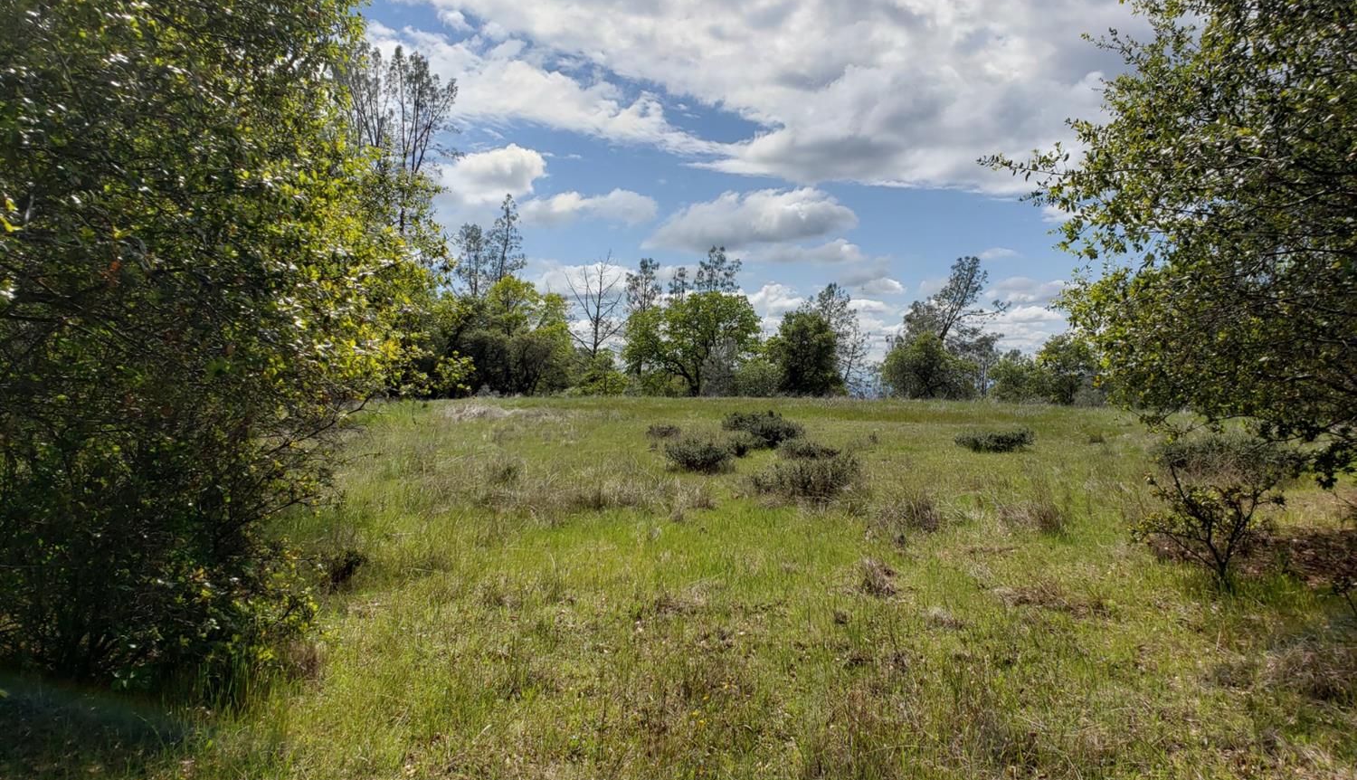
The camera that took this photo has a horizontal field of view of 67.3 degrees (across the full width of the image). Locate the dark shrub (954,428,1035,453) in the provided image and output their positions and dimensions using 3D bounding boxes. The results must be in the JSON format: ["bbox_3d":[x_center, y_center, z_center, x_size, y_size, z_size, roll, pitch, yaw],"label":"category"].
[{"bbox_3d":[6.678,1.063,21.500,1.680,0.520,1.200,0,1,0],"label":"dark shrub"}]

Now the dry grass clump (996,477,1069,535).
[{"bbox_3d":[3.585,1.179,10.300,0.680,0.540,0.550,0,1,0],"label":"dry grass clump"}]

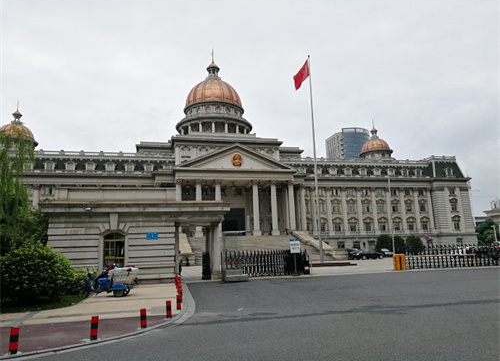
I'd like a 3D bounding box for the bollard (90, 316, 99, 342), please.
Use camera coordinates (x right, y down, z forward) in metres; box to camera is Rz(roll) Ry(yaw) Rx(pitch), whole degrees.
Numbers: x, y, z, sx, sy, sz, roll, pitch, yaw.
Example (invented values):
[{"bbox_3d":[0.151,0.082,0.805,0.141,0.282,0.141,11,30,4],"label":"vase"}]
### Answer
[{"bbox_3d":[-3.160,3.014,7.937,0.148,0.447,0.148,-2,-10,0],"label":"bollard"}]

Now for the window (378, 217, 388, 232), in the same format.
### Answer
[{"bbox_3d":[33.434,10.923,97.661,2.609,3.663,0.450,0,-11,-14],"label":"window"}]

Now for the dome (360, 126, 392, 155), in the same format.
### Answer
[{"bbox_3d":[40.300,-12.918,124.074,9.835,9.284,9.835,0,-11,-14],"label":"dome"}]

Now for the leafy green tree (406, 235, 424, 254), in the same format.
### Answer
[{"bbox_3d":[36.495,14.179,86.000,3.950,4.000,3.950,-2,-10,0],"label":"leafy green tree"}]

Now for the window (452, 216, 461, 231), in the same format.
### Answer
[{"bbox_3d":[49.661,10.389,93.791,2.100,3.700,0.400,1,-11,-13],"label":"window"}]

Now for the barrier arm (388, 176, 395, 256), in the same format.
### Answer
[{"bbox_3d":[9.745,2.330,26.822,0.110,5.460,0.090,1,-11,-11],"label":"barrier arm"}]

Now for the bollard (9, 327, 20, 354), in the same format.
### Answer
[{"bbox_3d":[-4.250,2.888,7.027,0.148,0.433,0.148,-2,-10,0],"label":"bollard"}]

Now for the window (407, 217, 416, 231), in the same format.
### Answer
[{"bbox_3d":[41.218,11.132,99.527,2.710,3.732,0.450,0,-11,-14],"label":"window"}]

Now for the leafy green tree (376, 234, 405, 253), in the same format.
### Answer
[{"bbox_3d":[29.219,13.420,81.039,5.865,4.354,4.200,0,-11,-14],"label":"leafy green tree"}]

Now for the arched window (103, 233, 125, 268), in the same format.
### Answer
[{"bbox_3d":[-7.418,3.837,21.377,1.200,1.980,0.250,0,-10,-9],"label":"arched window"}]

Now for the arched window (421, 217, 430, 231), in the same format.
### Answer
[{"bbox_3d":[45.223,11.239,100.488,2.763,3.768,0.450,0,-11,-14],"label":"arched window"}]

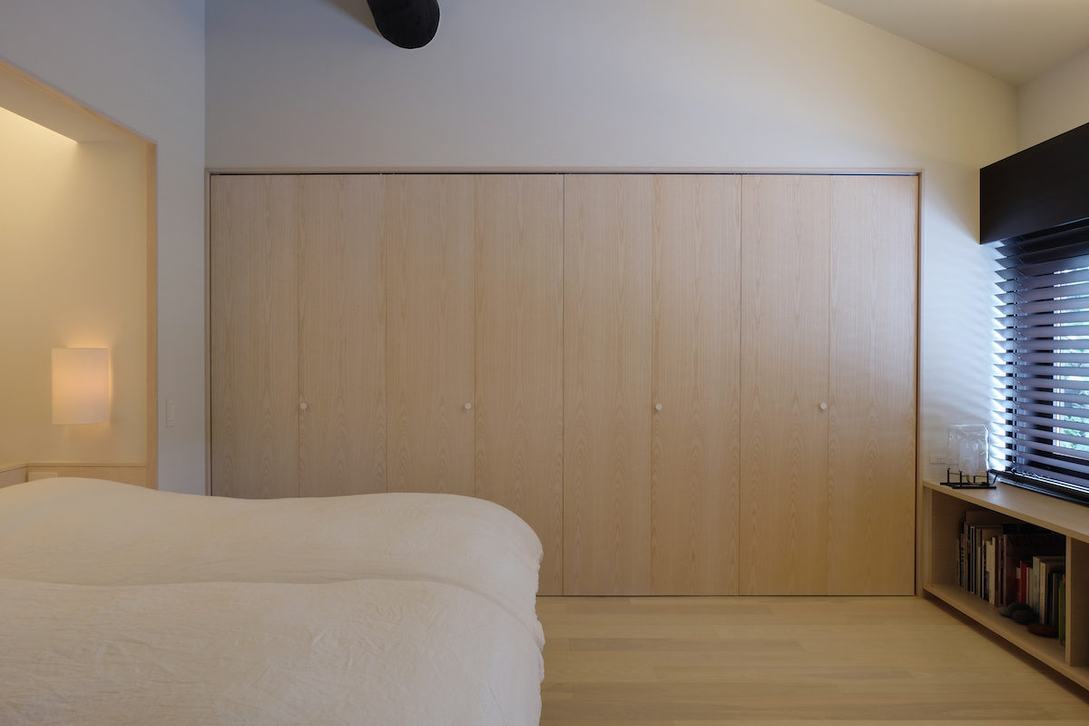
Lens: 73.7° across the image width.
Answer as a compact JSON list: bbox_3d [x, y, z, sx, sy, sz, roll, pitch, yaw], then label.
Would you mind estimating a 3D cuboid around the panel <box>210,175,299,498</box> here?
[{"bbox_3d":[-1.380,0.107,3.478,0.420,1.997,0.040,0,1,0],"label":"panel"}]

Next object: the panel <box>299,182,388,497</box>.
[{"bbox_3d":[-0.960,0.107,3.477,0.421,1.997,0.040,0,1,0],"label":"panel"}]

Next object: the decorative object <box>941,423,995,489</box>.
[{"bbox_3d":[1.920,0.422,3.294,0.190,0.284,0.120,0,1,0],"label":"decorative object"}]

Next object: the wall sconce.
[{"bbox_3d":[-1.905,0.095,2.943,0.216,0.303,0.110,0,1,0],"label":"wall sconce"}]

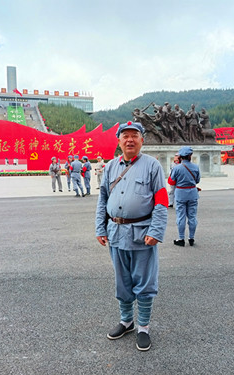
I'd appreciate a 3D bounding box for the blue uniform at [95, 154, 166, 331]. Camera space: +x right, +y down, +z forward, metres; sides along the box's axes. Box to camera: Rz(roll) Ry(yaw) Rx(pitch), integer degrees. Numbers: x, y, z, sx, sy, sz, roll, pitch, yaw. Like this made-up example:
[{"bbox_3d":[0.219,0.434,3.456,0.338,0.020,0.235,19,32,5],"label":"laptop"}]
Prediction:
[{"bbox_3d":[0.134,0.414,2.825,0.550,1.391,0.370,1,4,18],"label":"blue uniform"}]

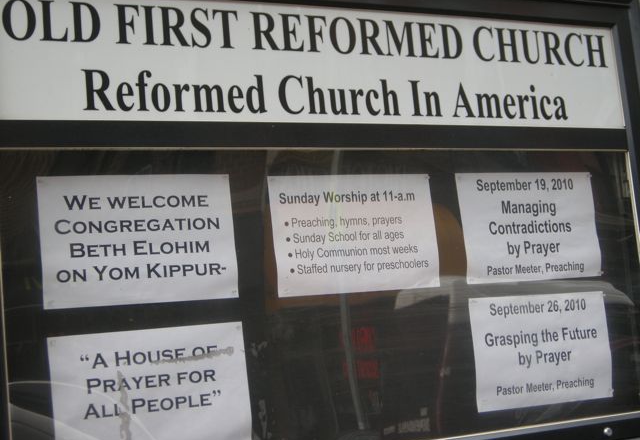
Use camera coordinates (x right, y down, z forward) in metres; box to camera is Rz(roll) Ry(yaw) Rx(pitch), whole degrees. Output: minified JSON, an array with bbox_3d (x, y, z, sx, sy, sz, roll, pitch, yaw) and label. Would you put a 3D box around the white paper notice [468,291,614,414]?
[{"bbox_3d":[0.570,0.331,2.829,0.432,0.279,0.010,-1,-7,-27],"label":"white paper notice"}]

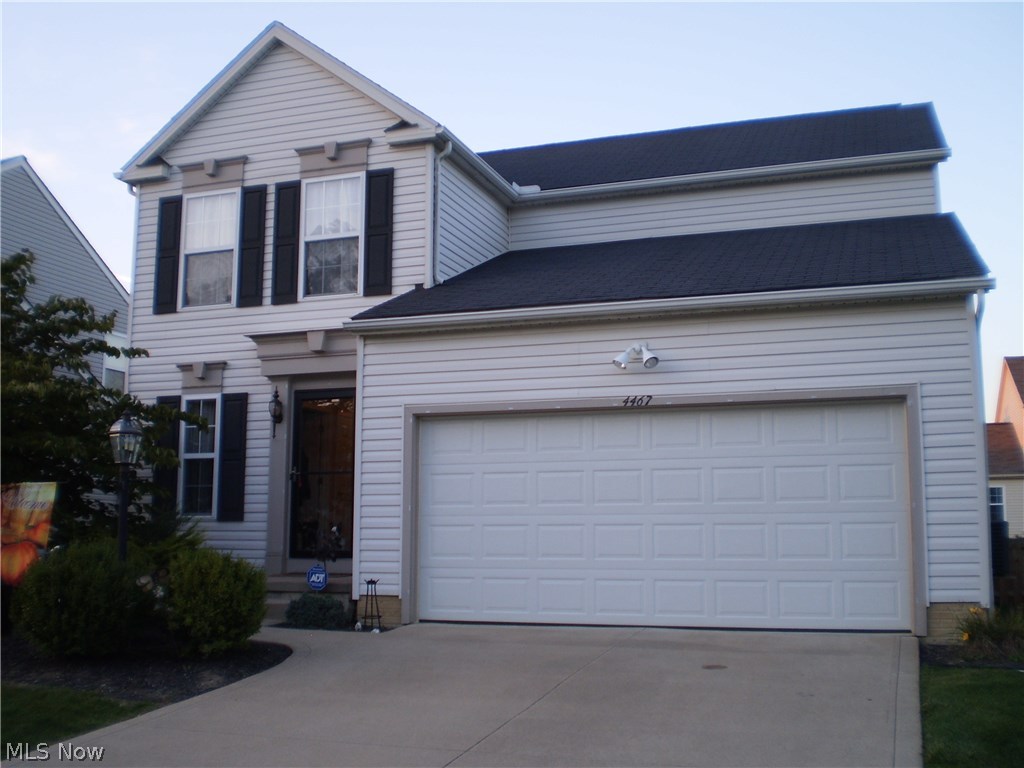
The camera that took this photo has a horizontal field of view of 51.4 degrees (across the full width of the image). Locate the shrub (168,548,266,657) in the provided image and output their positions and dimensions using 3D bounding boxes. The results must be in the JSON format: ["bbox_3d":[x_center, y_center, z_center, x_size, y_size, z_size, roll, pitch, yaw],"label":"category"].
[{"bbox_3d":[-2.619,1.914,9.471,0.890,0.950,0.880,-3,-8,18],"label":"shrub"}]

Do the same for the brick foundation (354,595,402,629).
[{"bbox_3d":[-1.359,2.397,11.181,0.510,0.330,0.200,-3,-8,18],"label":"brick foundation"}]

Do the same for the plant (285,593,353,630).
[{"bbox_3d":[-2.039,2.379,11.222,0.730,0.360,0.600,-3,-8,18],"label":"plant"}]

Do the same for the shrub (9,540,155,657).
[{"bbox_3d":[-3.915,1.923,9.728,1.280,1.030,1.180,-3,-8,18],"label":"shrub"}]

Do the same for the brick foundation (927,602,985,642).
[{"bbox_3d":[3.940,2.118,9.421,0.500,0.350,0.200,-3,-8,18],"label":"brick foundation"}]

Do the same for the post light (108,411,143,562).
[{"bbox_3d":[-3.648,1.367,10.024,0.300,2.180,0.300,-3,-8,18],"label":"post light"}]

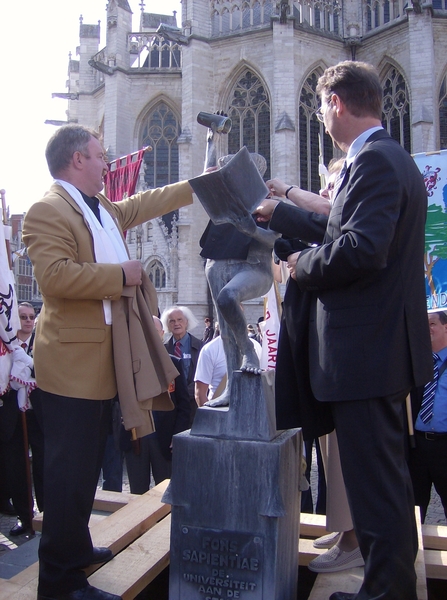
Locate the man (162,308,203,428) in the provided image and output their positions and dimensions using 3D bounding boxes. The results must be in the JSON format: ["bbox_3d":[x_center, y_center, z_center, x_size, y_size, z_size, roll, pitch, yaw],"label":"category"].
[{"bbox_3d":[-0.367,0.929,5.220,0.520,1.740,0.340,0,-2,13],"label":"man"}]

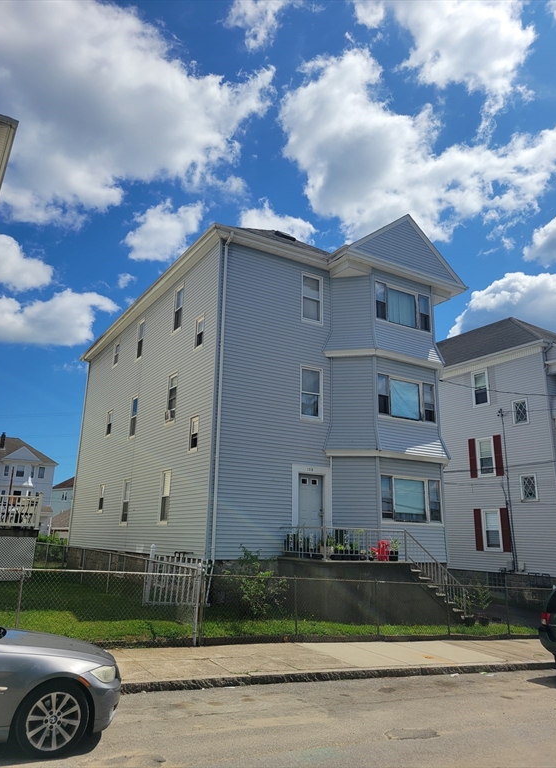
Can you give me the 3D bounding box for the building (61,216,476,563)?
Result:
[{"bbox_3d":[-1.687,0.993,23.547,9.159,12.638,16.259,10,-17,-30],"label":"building"}]

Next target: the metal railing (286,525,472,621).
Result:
[{"bbox_3d":[2.649,5.022,15.440,4.842,2.229,1.988,10,-17,-30],"label":"metal railing"}]

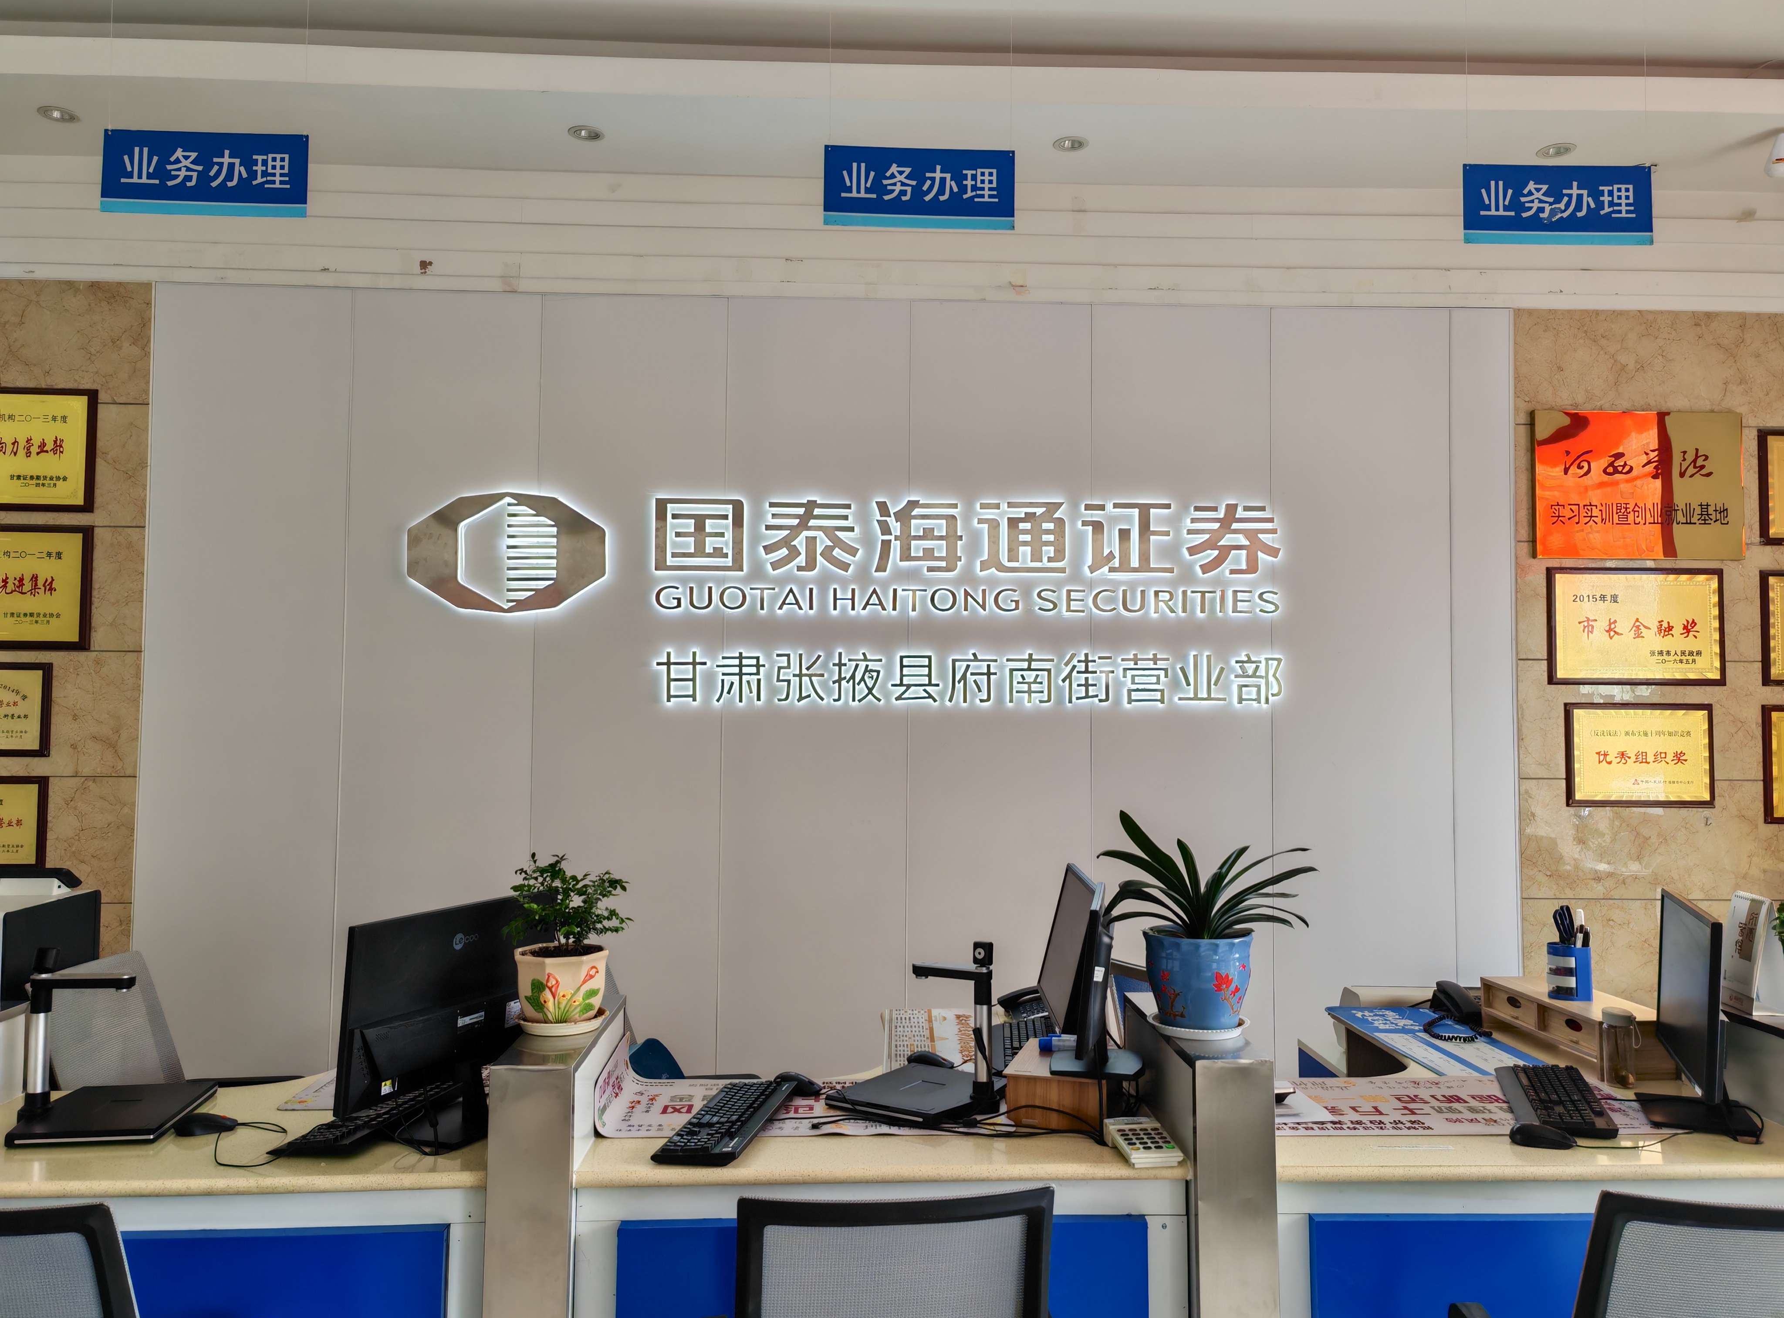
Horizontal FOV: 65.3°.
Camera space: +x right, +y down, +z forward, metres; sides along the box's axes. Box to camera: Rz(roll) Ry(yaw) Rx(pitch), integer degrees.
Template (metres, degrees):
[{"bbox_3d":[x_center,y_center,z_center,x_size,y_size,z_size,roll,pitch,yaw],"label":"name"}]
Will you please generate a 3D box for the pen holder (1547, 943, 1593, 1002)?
[{"bbox_3d":[1.540,0.714,3.179,0.085,0.120,0.100,0,-3,3],"label":"pen holder"}]

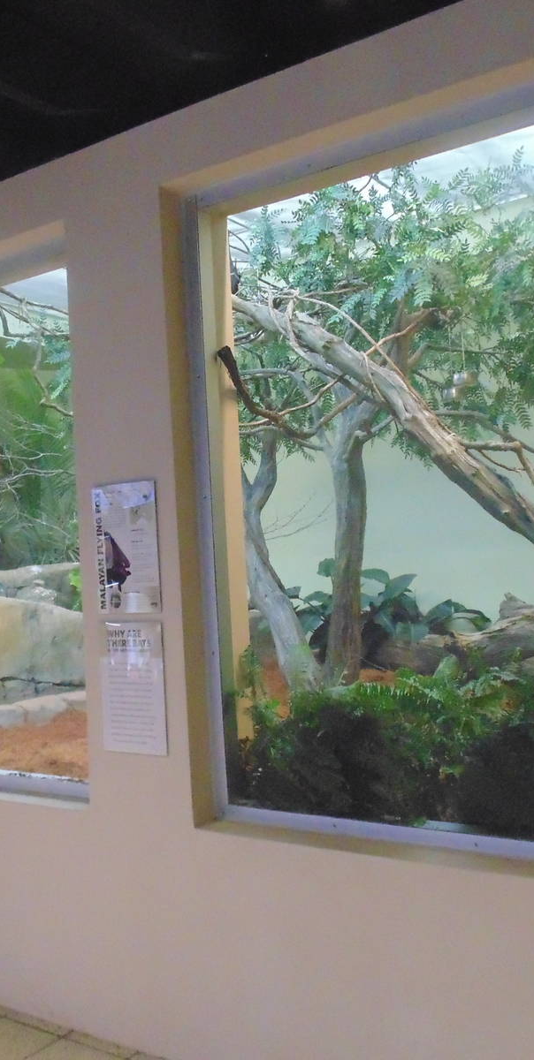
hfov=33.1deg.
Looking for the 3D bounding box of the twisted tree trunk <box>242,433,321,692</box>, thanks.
[{"bbox_3d":[0.087,0.227,5.676,0.493,1.675,0.340,-3,-2,1],"label":"twisted tree trunk"}]

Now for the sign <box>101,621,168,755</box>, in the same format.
[{"bbox_3d":[-0.463,0.537,3.069,0.285,0.446,0.016,-4,-3,33],"label":"sign"}]

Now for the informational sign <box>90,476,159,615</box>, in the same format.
[{"bbox_3d":[-0.491,0.068,3.090,0.290,0.443,0.016,-4,-3,33],"label":"informational sign"}]

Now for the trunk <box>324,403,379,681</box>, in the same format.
[{"bbox_3d":[0.517,0.095,5.539,0.310,1.859,0.300,-3,-2,5],"label":"trunk"}]

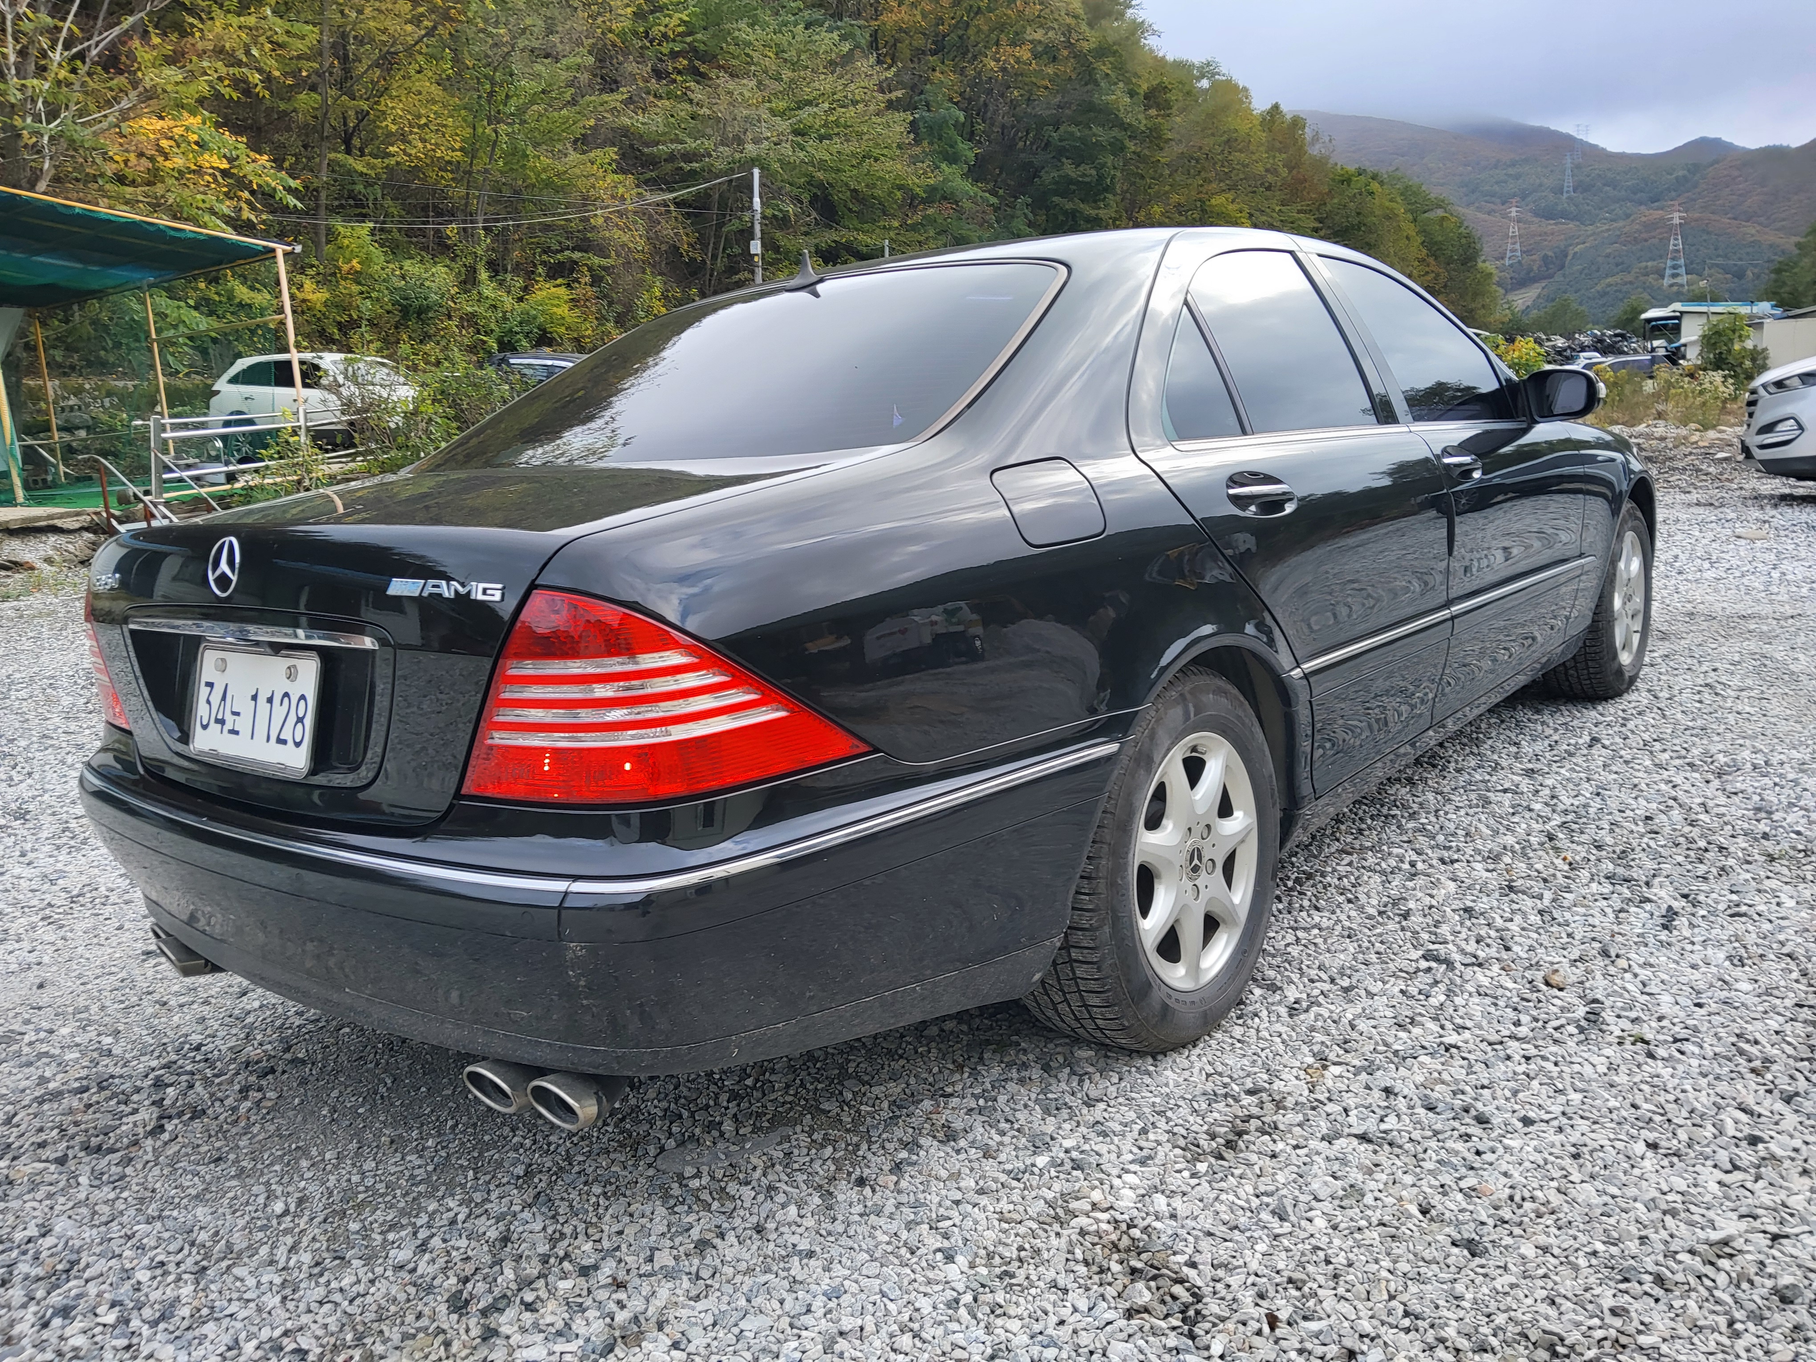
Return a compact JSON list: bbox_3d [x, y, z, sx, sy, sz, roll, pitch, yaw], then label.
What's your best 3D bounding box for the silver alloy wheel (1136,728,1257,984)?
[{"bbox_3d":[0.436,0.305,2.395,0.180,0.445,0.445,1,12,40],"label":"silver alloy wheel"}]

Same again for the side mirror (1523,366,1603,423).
[{"bbox_3d":[1.675,-0.731,3.478,0.205,0.135,0.140,4,14,40],"label":"side mirror"}]

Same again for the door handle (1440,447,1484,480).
[{"bbox_3d":[1.274,-0.495,3.131,0.055,0.080,0.240,4,14,40],"label":"door handle"}]

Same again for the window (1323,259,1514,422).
[{"bbox_3d":[1.251,-0.803,3.271,0.060,0.420,0.780,-27,-7,41],"label":"window"}]

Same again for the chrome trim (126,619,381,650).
[{"bbox_3d":[-0.934,-0.071,1.933,0.750,0.028,0.045,4,14,39],"label":"chrome trim"}]

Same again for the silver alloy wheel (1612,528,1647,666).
[{"bbox_3d":[2.389,-0.284,4.706,0.180,0.445,0.445,4,14,39],"label":"silver alloy wheel"}]

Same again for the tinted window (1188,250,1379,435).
[{"bbox_3d":[0.749,-0.693,2.765,0.045,0.430,0.610,-28,-7,41],"label":"tinted window"}]

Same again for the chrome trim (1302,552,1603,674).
[{"bbox_3d":[1.406,-0.202,3.338,0.025,0.030,2.206,4,12,39],"label":"chrome trim"}]

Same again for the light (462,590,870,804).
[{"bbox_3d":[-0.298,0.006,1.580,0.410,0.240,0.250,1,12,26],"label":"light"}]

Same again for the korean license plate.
[{"bbox_3d":[-0.936,0.039,1.948,0.352,0.166,0.020,4,-2,39],"label":"korean license plate"}]

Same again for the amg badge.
[{"bbox_3d":[-0.550,-0.109,1.612,0.197,0.024,0.010,4,-1,30],"label":"amg badge"}]

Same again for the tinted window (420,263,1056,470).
[{"bbox_3d":[-0.360,-0.551,2.539,1.250,0.100,0.600,4,43,40],"label":"tinted window"}]

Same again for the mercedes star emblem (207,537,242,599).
[{"bbox_3d":[-0.955,-0.160,1.907,0.088,0.088,0.012,4,-2,39],"label":"mercedes star emblem"}]

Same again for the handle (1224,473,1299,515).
[{"bbox_3d":[0.610,-0.318,2.346,0.055,0.080,0.240,4,14,40],"label":"handle"}]

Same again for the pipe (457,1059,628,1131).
[{"bbox_3d":[-0.429,0.489,1.709,0.250,0.080,0.150,4,14,40],"label":"pipe"}]

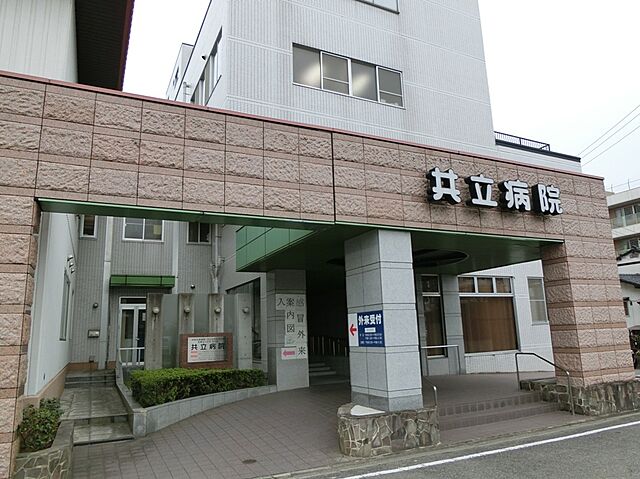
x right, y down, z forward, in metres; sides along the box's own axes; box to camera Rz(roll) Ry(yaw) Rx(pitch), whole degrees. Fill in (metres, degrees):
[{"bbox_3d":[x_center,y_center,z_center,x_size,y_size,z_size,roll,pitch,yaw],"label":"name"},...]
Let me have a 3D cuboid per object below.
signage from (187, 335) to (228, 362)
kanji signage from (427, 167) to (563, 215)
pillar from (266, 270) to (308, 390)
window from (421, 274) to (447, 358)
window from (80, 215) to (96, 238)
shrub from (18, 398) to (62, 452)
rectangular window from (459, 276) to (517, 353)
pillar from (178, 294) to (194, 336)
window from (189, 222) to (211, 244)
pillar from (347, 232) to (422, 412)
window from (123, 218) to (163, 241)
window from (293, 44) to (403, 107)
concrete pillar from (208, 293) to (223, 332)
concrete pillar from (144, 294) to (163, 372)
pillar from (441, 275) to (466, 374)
[{"bbox_3d":[-2.619,2.570,10.778,0.904,0.576,0.061,3,-12,-26],"label":"signage"},{"bbox_3d":[3.083,-0.808,8.008,2.990,0.520,0.162,3,-12,-26],"label":"kanji signage"},{"bbox_3d":[-0.891,2.432,12.622,0.903,3.110,0.775,4,-13,-25],"label":"pillar"},{"bbox_3d":[3.541,2.369,14.376,0.746,2.514,0.120,4,-13,-25],"label":"window"},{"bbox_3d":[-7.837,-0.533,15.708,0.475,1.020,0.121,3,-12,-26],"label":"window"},{"bbox_3d":[-3.792,2.475,6.246,0.475,0.562,0.872,4,-13,-25],"label":"shrub"},{"bbox_3d":[5.677,2.502,15.464,2.422,2.539,0.120,4,-13,-25],"label":"rectangular window"},{"bbox_3d":[-3.838,2.762,13.093,0.358,2.403,0.388,4,-13,-25],"label":"pillar"},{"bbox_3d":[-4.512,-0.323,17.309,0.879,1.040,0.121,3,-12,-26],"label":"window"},{"bbox_3d":[0.999,1.283,7.494,0.616,2.677,1.040,3,-12,-26],"label":"pillar"},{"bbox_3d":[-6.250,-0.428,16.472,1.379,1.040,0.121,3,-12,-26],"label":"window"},{"bbox_3d":[1.001,-5.135,14.684,3.987,1.356,0.120,4,-13,-25],"label":"window"},{"bbox_3d":[-2.560,2.406,11.300,0.364,2.121,0.202,3,-12,-26],"label":"concrete pillar"},{"bbox_3d":[-4.594,2.718,12.746,0.358,2.393,0.388,4,-13,-25],"label":"concrete pillar"},{"bbox_3d":[3.753,2.451,13.524,0.606,2.823,0.454,3,-12,-26],"label":"pillar"}]

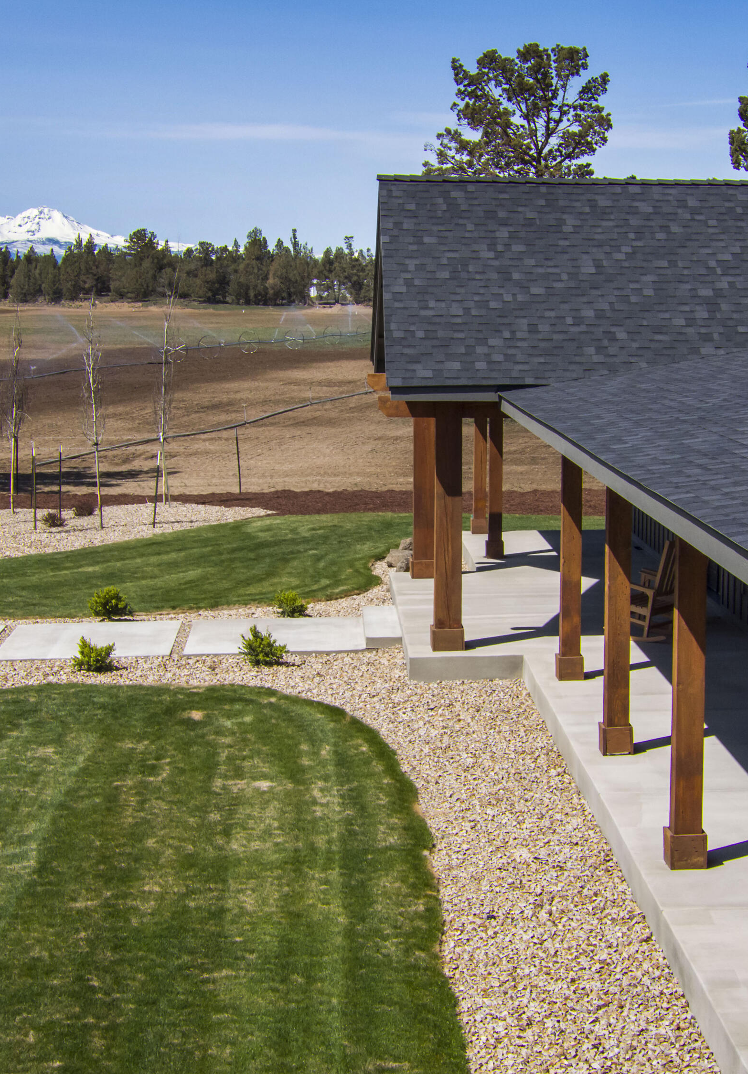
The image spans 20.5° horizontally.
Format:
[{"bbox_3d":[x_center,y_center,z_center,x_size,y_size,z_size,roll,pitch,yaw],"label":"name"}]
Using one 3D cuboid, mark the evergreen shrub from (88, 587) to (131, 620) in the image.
[{"bbox_3d":[-3.592,0.889,28.131,0.594,0.443,0.594,0,7,-1],"label":"evergreen shrub"}]

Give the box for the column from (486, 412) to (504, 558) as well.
[{"bbox_3d":[1.780,-0.872,30.380,0.250,2.350,0.250,0,7,-1],"label":"column"}]

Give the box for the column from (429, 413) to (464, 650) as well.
[{"bbox_3d":[0.811,-0.054,22.729,0.352,2.580,0.352,0,7,-1],"label":"column"}]

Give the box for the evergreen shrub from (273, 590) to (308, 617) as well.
[{"bbox_3d":[-1.138,0.899,28.045,0.463,0.376,0.463,0,7,-1],"label":"evergreen shrub"}]

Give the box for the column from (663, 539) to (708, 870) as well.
[{"bbox_3d":[2.249,1.047,14.721,0.265,2.645,0.265,0,7,-1],"label":"column"}]

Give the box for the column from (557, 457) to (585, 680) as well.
[{"bbox_3d":[1.993,0.249,20.932,0.250,2.400,0.250,0,7,-1],"label":"column"}]

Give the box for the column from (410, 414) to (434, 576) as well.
[{"bbox_3d":[0.688,-0.732,28.442,0.352,2.550,0.352,0,7,-1],"label":"column"}]

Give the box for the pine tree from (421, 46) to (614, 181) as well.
[{"bbox_3d":[4.510,-9.153,62.837,6.100,11.439,6.100,0,7,-1],"label":"pine tree"}]

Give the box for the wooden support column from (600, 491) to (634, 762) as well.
[{"bbox_3d":[2.074,0.655,17.581,0.250,2.400,0.250,0,7,-1],"label":"wooden support column"}]

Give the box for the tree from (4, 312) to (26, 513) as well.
[{"bbox_3d":[-7.081,-2.452,40.834,0.467,3.955,0.467,0,7,-1],"label":"tree"}]

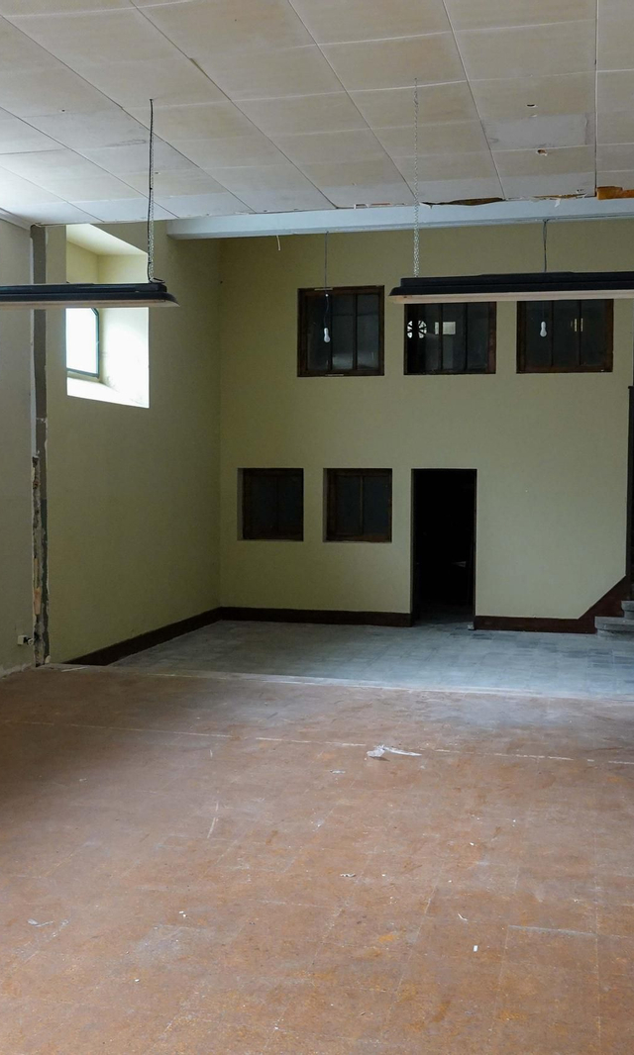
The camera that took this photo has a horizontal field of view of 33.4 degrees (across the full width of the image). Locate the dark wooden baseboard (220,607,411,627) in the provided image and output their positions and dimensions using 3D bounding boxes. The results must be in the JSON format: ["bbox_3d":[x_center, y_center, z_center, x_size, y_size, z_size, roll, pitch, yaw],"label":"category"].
[{"bbox_3d":[-0.045,1.065,12.652,2.380,0.175,0.028,1,3,14],"label":"dark wooden baseboard"}]

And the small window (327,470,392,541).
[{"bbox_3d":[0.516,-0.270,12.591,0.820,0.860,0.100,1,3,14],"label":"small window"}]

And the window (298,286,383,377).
[{"bbox_3d":[0.282,-2.312,12.449,1.040,1.070,0.090,1,3,14],"label":"window"}]

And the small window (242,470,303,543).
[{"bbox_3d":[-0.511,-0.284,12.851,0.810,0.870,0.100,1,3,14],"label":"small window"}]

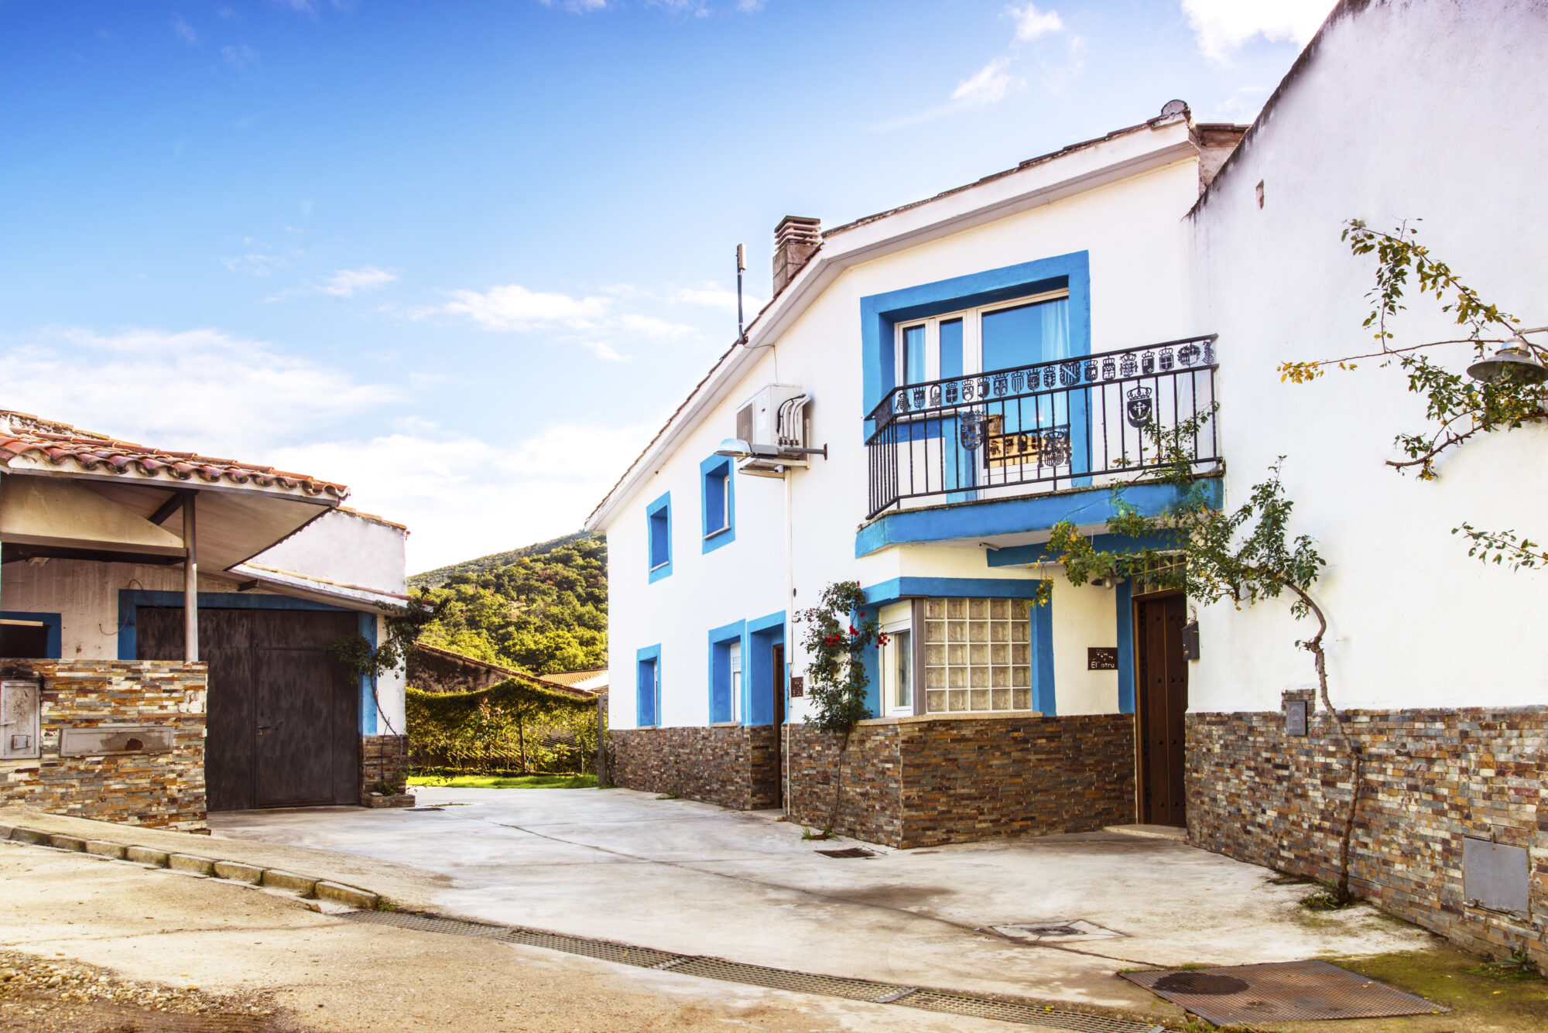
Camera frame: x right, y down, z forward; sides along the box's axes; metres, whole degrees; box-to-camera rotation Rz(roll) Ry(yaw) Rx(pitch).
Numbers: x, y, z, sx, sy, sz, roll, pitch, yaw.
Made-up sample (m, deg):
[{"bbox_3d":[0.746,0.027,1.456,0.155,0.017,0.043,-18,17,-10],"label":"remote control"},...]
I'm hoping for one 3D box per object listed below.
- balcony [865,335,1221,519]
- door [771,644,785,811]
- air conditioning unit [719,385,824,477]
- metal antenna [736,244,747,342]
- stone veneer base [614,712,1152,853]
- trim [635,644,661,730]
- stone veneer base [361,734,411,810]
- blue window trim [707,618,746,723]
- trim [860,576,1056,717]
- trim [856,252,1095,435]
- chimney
[{"bbox_3d":[2.153,-0.731,10.476,3.250,1.000,0.600,-5,-8,33],"label":"balcony"},{"bbox_3d":[0.196,2.410,13.990,0.100,2.020,1.000,2,-7,-19],"label":"door"},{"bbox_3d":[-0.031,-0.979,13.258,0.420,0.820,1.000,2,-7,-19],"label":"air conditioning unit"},{"bbox_3d":[-0.372,-2.563,13.828,0.100,1.120,0.100,2,-7,-19],"label":"metal antenna"},{"bbox_3d":[0.165,3.390,16.465,2.300,1.080,12.400,3,-11,-19],"label":"stone veneer base"},{"bbox_3d":[-1.893,2.724,19.299,0.220,1.270,1.500,2,-7,-19],"label":"trim"},{"bbox_3d":[-5.436,3.577,16.956,0.680,1.000,0.500,1,-7,-17],"label":"stone veneer base"},{"bbox_3d":[-0.501,2.004,15.403,0.220,1.290,1.500,2,-7,-19],"label":"blue window trim"},{"bbox_3d":[1.722,1.193,11.155,1.580,1.200,0.800,1,-7,-14],"label":"trim"},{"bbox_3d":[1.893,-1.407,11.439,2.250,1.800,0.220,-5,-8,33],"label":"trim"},{"bbox_3d":[0.279,-3.036,14.426,0.450,1.050,0.450,2,-7,-19],"label":"chimney"}]

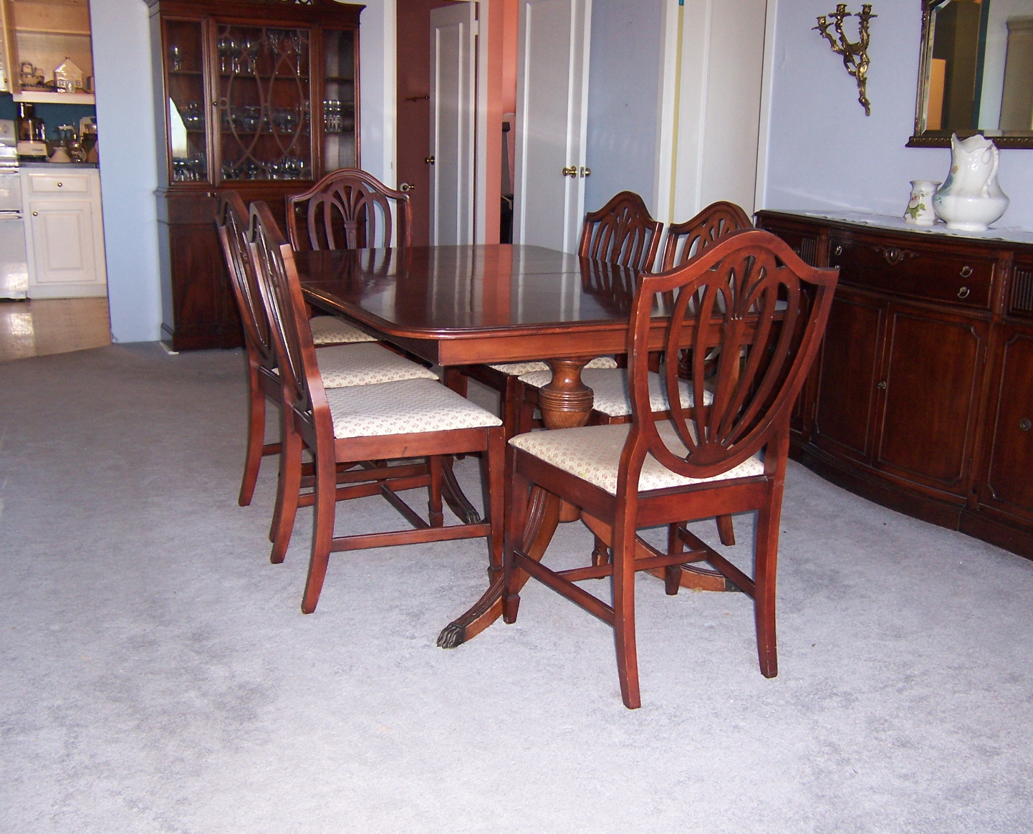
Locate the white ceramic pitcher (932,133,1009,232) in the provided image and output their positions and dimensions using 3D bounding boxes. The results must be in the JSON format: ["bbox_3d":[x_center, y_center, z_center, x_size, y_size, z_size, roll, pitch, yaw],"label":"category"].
[{"bbox_3d":[1.459,-0.750,3.393,0.244,0.293,0.244,-4,16,-20],"label":"white ceramic pitcher"}]

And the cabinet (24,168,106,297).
[{"bbox_3d":[-3.189,-1.310,7.460,0.485,0.880,0.600,-5,16,-24],"label":"cabinet"}]

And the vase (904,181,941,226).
[{"bbox_3d":[1.338,-0.704,3.484,0.122,0.140,0.122,-5,16,-24],"label":"vase"}]

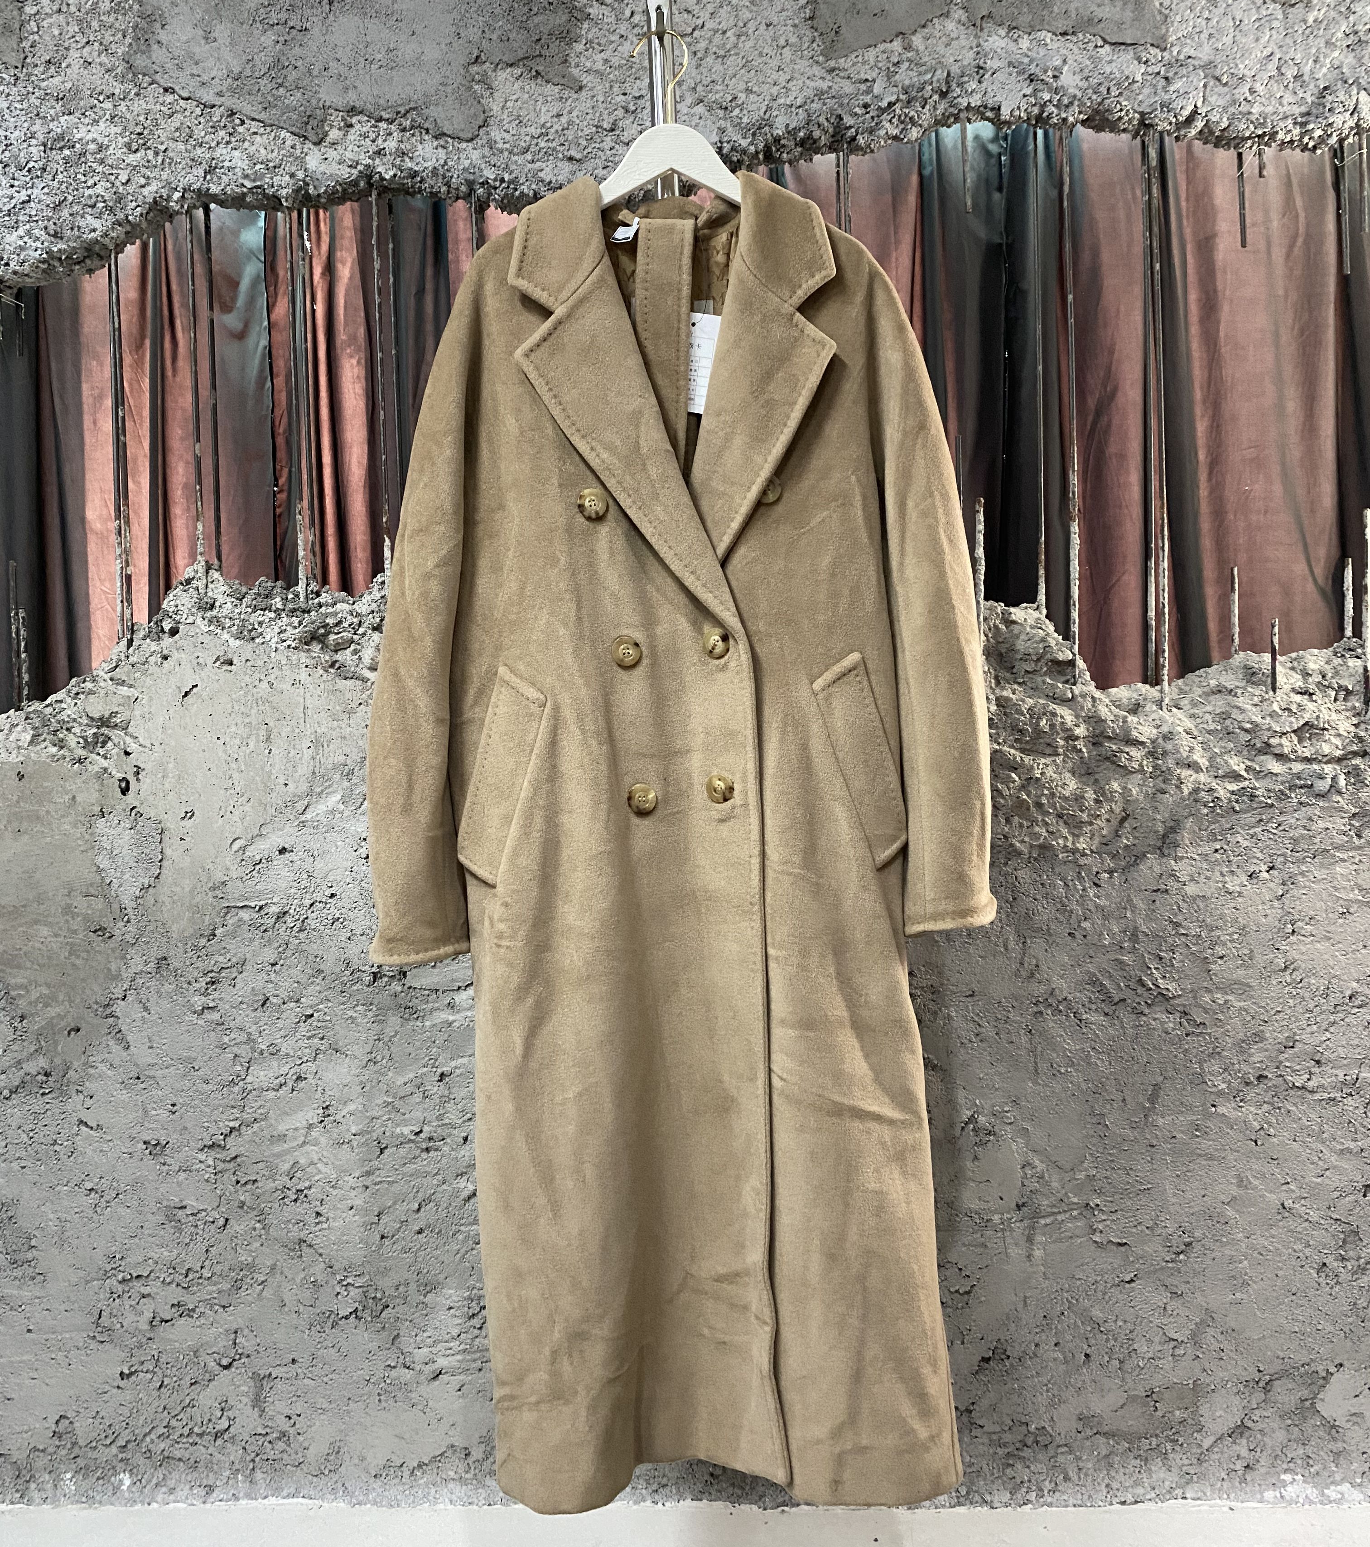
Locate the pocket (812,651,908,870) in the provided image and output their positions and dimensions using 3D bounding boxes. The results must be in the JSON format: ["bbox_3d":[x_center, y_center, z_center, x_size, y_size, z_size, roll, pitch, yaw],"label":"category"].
[{"bbox_3d":[0.167,-0.011,1.300,0.064,0.195,0.028,-14,0,-22],"label":"pocket"}]

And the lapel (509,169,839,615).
[{"bbox_3d":[-0.011,-0.362,1.300,0.305,0.415,0.115,-2,0,0],"label":"lapel"}]

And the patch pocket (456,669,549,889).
[{"bbox_3d":[-0.174,0.003,1.300,0.062,0.195,0.028,12,0,20],"label":"patch pocket"}]

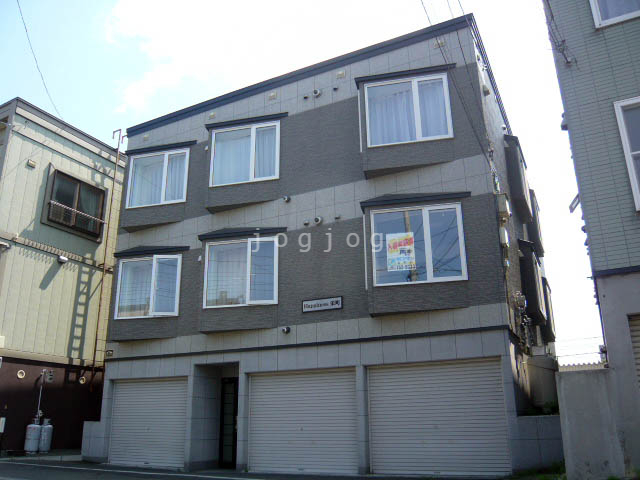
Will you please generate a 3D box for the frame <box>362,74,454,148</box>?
[{"bbox_3d":[1.887,-2.774,11.089,1.793,1.558,0.100,-5,-18,11],"label":"frame"}]

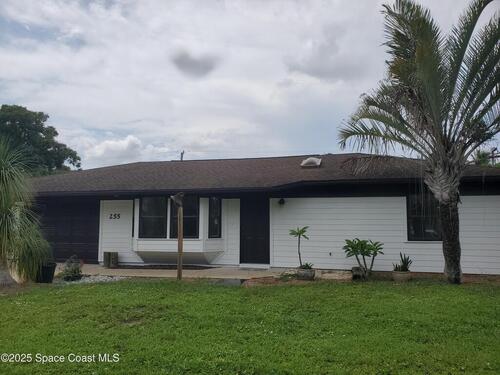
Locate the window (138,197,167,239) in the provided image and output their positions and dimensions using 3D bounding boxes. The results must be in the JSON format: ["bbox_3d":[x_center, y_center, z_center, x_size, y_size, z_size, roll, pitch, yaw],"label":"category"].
[{"bbox_3d":[-3.097,0.956,12.070,0.990,1.342,0.100,-1,-4,14],"label":"window"}]

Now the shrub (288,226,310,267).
[{"bbox_3d":[1.317,1.604,10.089,0.537,1.128,0.537,-1,-4,14],"label":"shrub"}]

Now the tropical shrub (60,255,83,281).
[{"bbox_3d":[-4.857,2.177,10.217,0.599,0.707,0.599,-1,-4,14],"label":"tropical shrub"}]

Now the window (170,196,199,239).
[{"bbox_3d":[-2.038,0.938,11.797,0.983,1.318,0.100,-1,-4,14],"label":"window"}]

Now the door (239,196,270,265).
[{"bbox_3d":[0.183,1.326,11.659,0.941,2.064,0.100,-1,-4,14],"label":"door"}]

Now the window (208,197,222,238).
[{"bbox_3d":[-1.096,0.929,11.783,0.419,1.305,0.100,2,-5,-24],"label":"window"}]

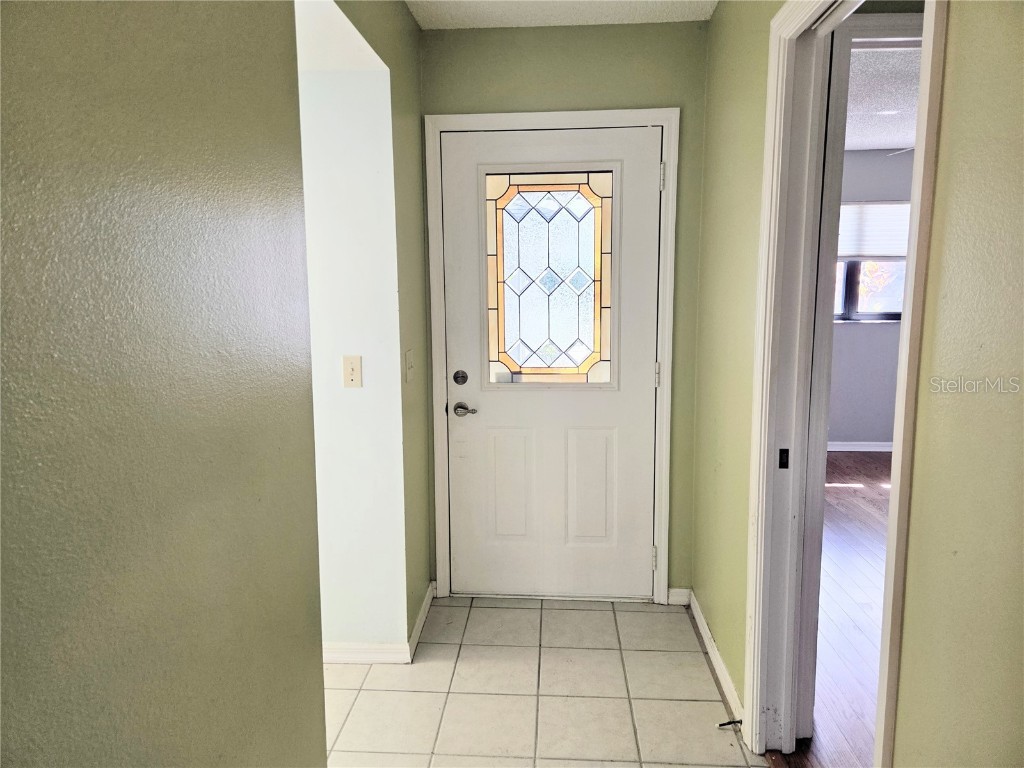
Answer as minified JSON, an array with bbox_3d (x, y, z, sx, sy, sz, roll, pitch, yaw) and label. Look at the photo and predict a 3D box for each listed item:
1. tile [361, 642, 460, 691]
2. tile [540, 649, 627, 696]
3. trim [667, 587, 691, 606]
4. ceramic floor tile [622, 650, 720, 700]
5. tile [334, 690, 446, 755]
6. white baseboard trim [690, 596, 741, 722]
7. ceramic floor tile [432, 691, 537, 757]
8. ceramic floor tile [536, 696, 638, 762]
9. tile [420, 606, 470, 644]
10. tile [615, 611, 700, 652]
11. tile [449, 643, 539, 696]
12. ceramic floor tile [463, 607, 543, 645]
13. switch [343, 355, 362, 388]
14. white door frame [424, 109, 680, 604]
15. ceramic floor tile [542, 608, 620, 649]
[{"bbox_3d":[-0.368,1.073,2.571,0.311,0.010,0.316,0,8,4],"label":"tile"},{"bbox_3d":[0.260,1.069,2.521,0.308,0.010,0.308,0,9,4],"label":"tile"},{"bbox_3d":[0.750,0.949,3.041,0.100,0.082,0.014,0,8,4],"label":"trim"},{"bbox_3d":[0.574,1.069,2.500,0.308,0.010,0.308,0,9,4],"label":"ceramic floor tile"},{"bbox_3d":[-0.390,1.115,2.251,0.308,0.010,0.308,0,9,4],"label":"tile"},{"bbox_3d":[0.768,1.009,2.594,0.013,0.083,0.845,0,9,5],"label":"white baseboard trim"},{"bbox_3d":[-0.075,1.116,2.230,0.308,0.010,0.308,0,9,4],"label":"ceramic floor tile"},{"bbox_3d":[0.240,1.119,2.212,0.311,0.010,0.316,0,8,4],"label":"ceramic floor tile"},{"bbox_3d":[-0.283,1.027,2.884,0.182,0.010,0.316,0,8,4],"label":"tile"},{"bbox_3d":[0.595,1.022,2.811,0.308,0.010,0.308,0,9,4],"label":"tile"},{"bbox_3d":[-0.053,1.073,2.550,0.311,0.010,0.316,0,8,4],"label":"tile"},{"bbox_3d":[-0.034,1.022,2.852,0.308,0.010,0.308,0,9,4],"label":"ceramic floor tile"},{"bbox_3d":[-0.574,-0.043,2.450,0.070,0.115,0.012,0,8,4],"label":"switch"},{"bbox_3d":[0.173,-0.071,2.996,1.045,2.125,0.110,0,8,4],"label":"white door frame"},{"bbox_3d":[0.280,1.022,2.831,0.308,0.010,0.308,0,9,4],"label":"ceramic floor tile"}]

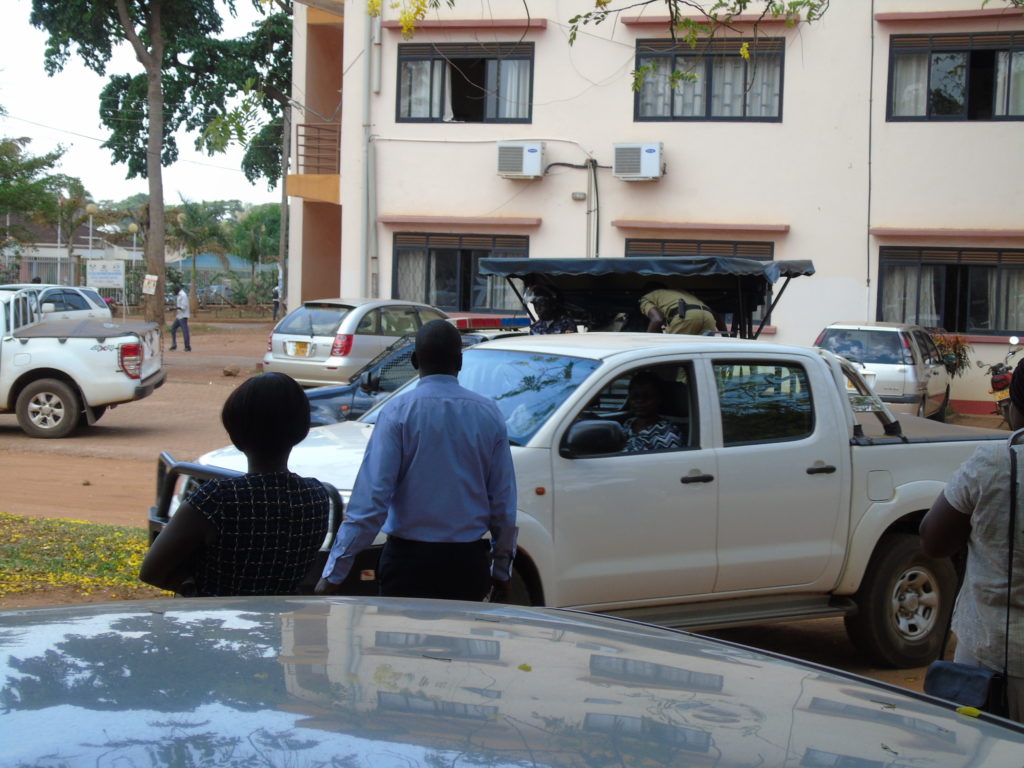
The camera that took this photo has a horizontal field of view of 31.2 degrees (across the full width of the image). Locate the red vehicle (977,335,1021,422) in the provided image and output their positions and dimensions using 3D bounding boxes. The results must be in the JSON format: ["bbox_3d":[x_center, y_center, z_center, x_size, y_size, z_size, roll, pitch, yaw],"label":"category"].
[{"bbox_3d":[6.609,0.036,24.863,0.750,1.180,1.950,2,4,10],"label":"red vehicle"}]

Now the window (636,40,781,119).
[{"bbox_3d":[3.030,-4.690,28.317,2.385,1.292,0.150,3,4,23],"label":"window"}]

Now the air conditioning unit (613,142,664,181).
[{"bbox_3d":[1.983,-3.468,28.529,0.790,0.550,0.280,3,4,23],"label":"air conditioning unit"}]

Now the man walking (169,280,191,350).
[{"bbox_3d":[-8.158,-1.644,45.000,0.650,1.680,0.500,2,4,-2],"label":"man walking"}]

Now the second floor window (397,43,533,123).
[{"bbox_3d":[-0.783,-4.916,29.932,2.446,1.315,0.150,3,4,23],"label":"second floor window"}]

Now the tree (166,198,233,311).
[{"bbox_3d":[-15.042,-6.189,88.000,3.167,5.566,3.167,2,4,0],"label":"tree"}]

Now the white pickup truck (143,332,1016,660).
[{"bbox_3d":[0.677,0.650,10.513,5.300,1.830,1.850,-1,5,-32],"label":"white pickup truck"}]

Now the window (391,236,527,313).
[{"bbox_3d":[-0.879,-1.822,30.149,2.447,1.293,0.150,3,4,23],"label":"window"}]

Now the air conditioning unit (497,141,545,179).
[{"bbox_3d":[0.174,-3.577,29.295,0.790,0.550,0.280,3,4,23],"label":"air conditioning unit"}]

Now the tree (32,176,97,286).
[{"bbox_3d":[-18.055,-5.628,74.000,2.582,5.487,2.582,2,4,0],"label":"tree"}]

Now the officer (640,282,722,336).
[{"bbox_3d":[1.364,-0.173,14.824,0.680,1.250,0.500,5,5,35],"label":"officer"}]

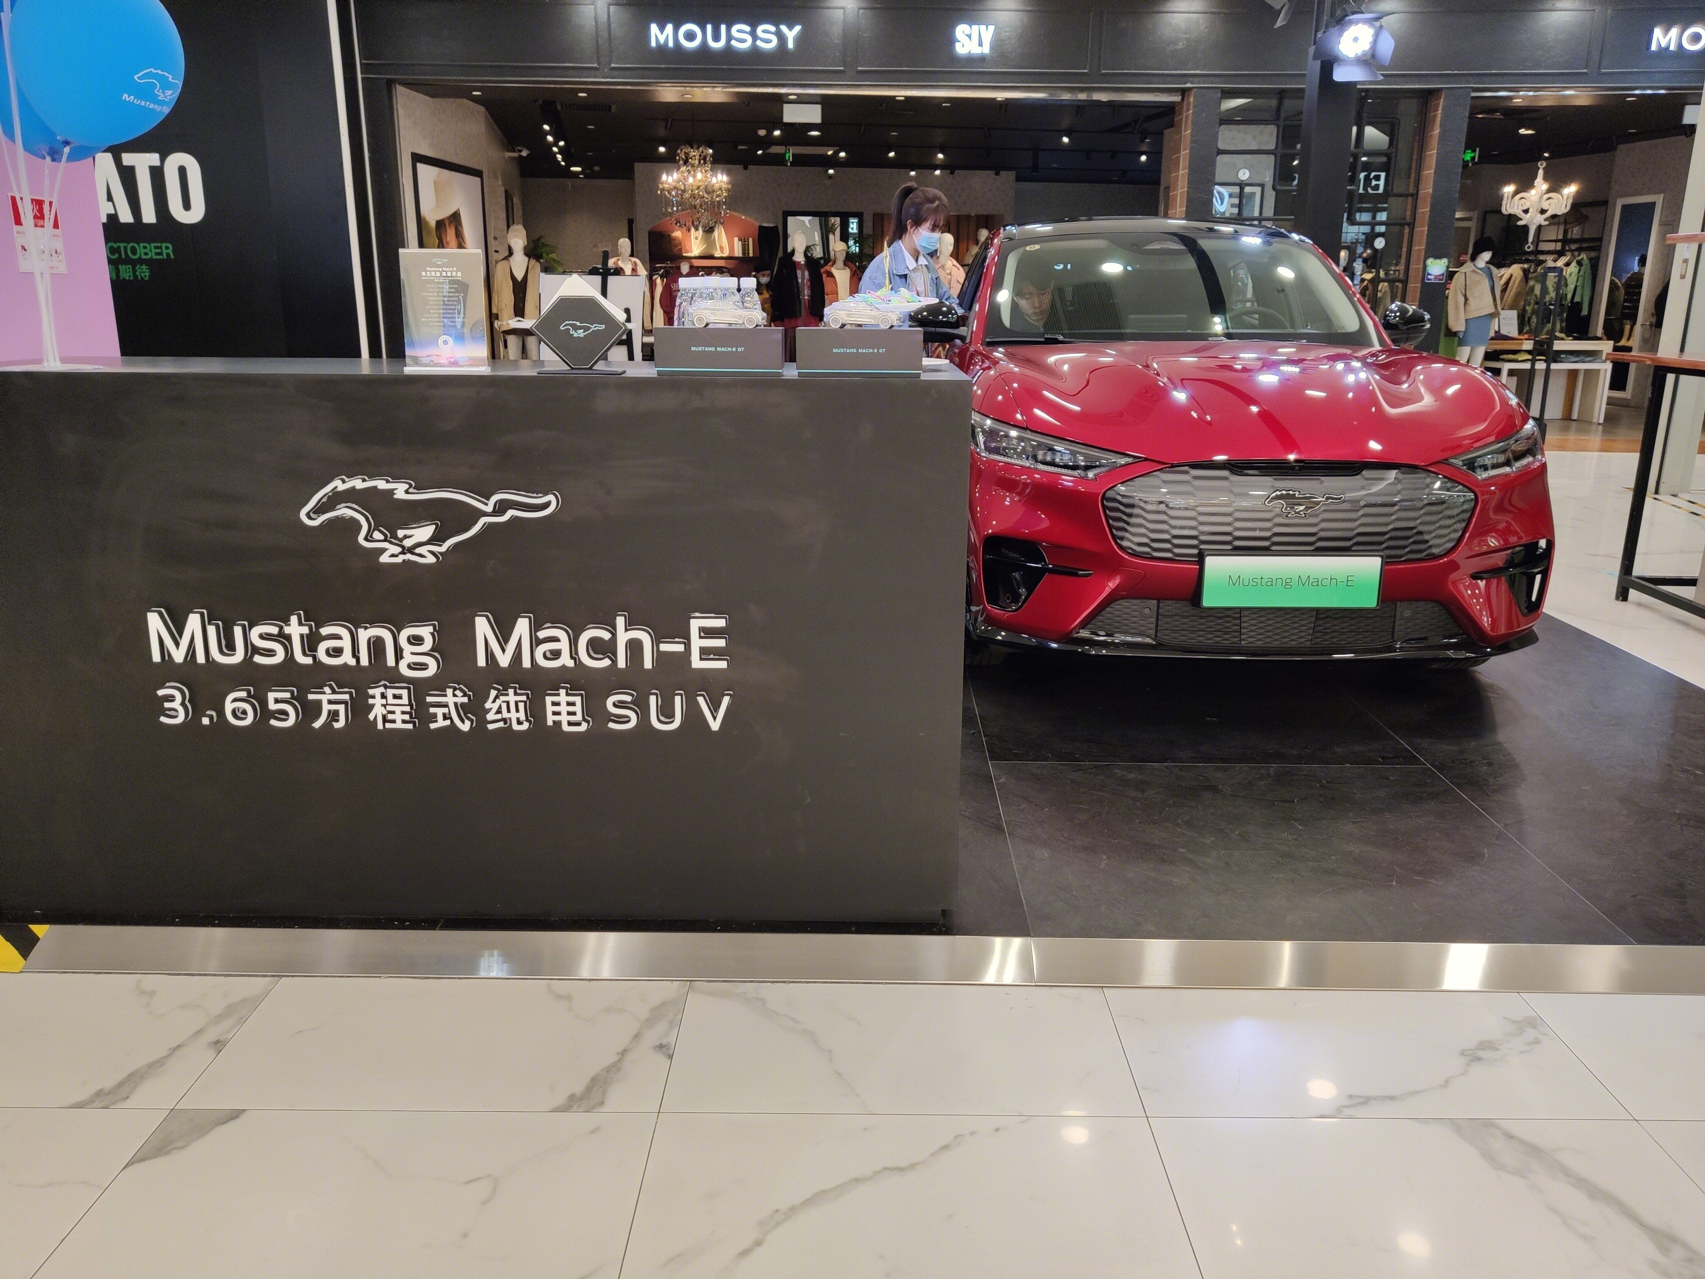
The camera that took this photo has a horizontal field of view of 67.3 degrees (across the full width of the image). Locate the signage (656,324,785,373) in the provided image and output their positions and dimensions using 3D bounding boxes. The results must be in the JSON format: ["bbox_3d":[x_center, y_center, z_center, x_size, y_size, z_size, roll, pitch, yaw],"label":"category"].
[{"bbox_3d":[-0.237,-0.520,2.322,0.231,0.086,0.060,0,16,0],"label":"signage"}]

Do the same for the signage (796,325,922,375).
[{"bbox_3d":[0.014,-0.519,2.321,0.225,0.086,0.060,0,16,0],"label":"signage"}]

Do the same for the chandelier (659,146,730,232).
[{"bbox_3d":[-1.431,-4.085,11.637,0.650,0.738,0.650,0,16,0],"label":"chandelier"}]

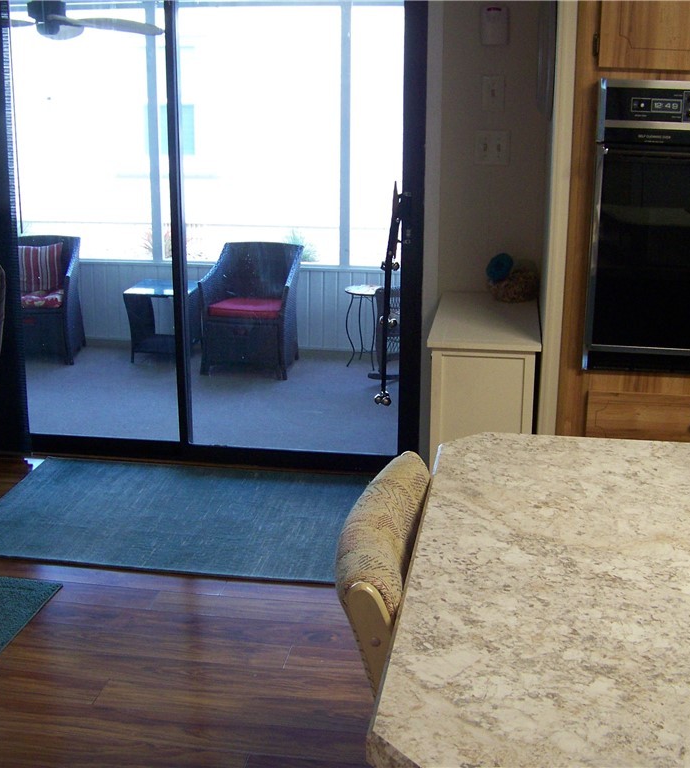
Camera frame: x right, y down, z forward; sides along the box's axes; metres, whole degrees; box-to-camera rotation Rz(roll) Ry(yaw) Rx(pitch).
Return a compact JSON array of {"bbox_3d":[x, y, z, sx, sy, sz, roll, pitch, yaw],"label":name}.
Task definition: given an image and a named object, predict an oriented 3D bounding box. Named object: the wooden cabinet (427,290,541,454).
[{"bbox_3d":[0.451,0.137,3.489,0.324,0.732,0.690,3,17,9],"label":"wooden cabinet"}]

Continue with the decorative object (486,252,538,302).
[{"bbox_3d":[0.564,-0.362,3.588,0.179,0.168,0.165,3,17,9],"label":"decorative object"}]

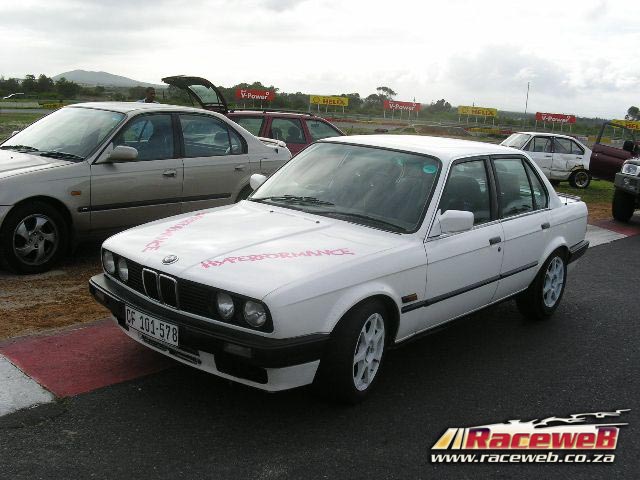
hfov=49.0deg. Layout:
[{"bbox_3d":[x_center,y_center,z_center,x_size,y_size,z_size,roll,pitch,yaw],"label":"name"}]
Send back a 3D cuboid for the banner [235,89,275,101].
[{"bbox_3d":[-8.577,-19.026,92.000,5.200,1.350,0.120,4,11,-1],"label":"banner"}]

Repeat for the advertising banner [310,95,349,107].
[{"bbox_3d":[1.244,-18.201,92.000,5.000,1.300,0.120,4,11,-1],"label":"advertising banner"}]

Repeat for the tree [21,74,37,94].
[{"bbox_3d":[-49.786,-26.388,120.000,2.900,3.600,2.900,4,11,-1],"label":"tree"}]

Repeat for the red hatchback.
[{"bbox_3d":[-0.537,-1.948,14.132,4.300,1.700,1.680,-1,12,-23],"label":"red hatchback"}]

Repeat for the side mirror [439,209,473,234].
[{"bbox_3d":[0.806,-0.104,4.162,0.200,0.140,0.110,13,15,38],"label":"side mirror"}]

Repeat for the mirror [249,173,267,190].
[{"bbox_3d":[-0.466,-0.408,5.154,0.200,0.140,0.110,13,15,38],"label":"mirror"}]

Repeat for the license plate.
[{"bbox_3d":[-0.857,0.433,3.567,0.440,0.115,0.020,13,15,38],"label":"license plate"}]

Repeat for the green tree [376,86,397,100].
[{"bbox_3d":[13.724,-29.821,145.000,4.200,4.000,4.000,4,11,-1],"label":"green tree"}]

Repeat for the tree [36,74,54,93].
[{"bbox_3d":[-46.883,-26.473,120.000,3.200,3.600,3.100,4,11,-1],"label":"tree"}]

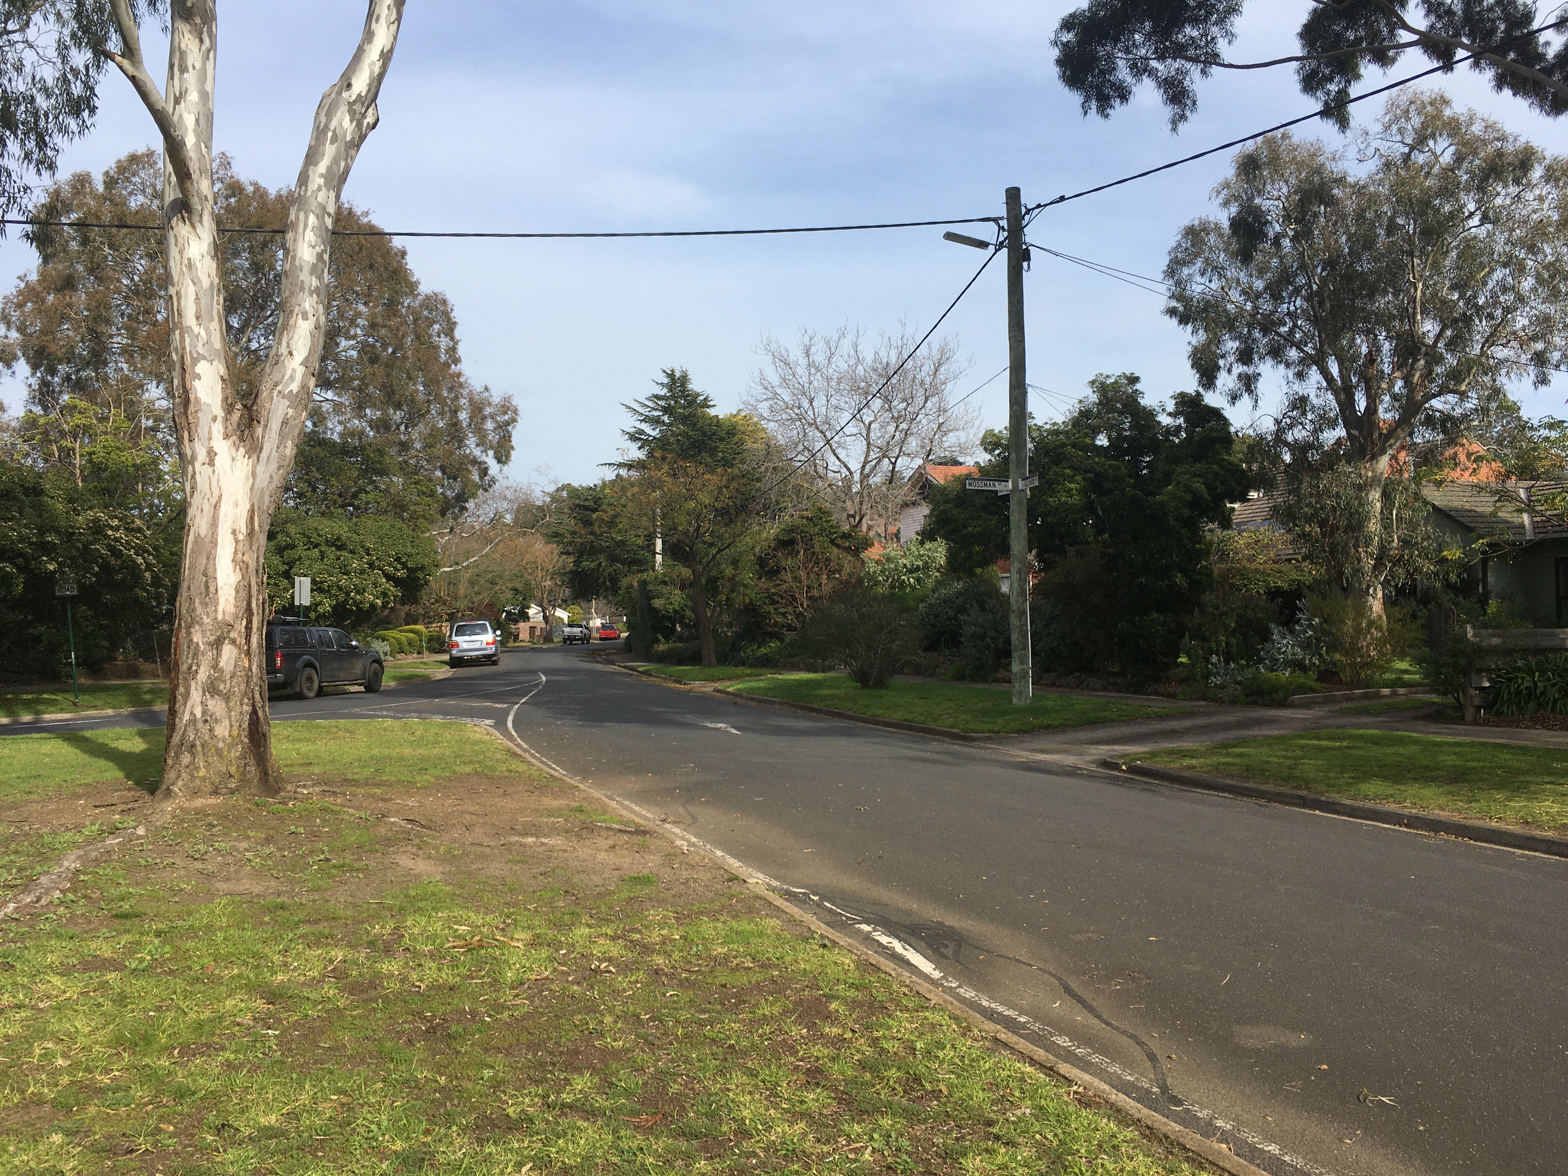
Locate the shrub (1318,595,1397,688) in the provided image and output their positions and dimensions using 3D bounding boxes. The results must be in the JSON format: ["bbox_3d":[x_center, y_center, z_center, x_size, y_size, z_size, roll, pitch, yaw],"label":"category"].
[{"bbox_3d":[10.441,0.985,24.000,1.420,1.700,1.400,-1,-2,24],"label":"shrub"}]

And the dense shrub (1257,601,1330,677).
[{"bbox_3d":[9.505,0.948,24.500,1.280,1.450,1.250,-1,-2,21],"label":"dense shrub"}]

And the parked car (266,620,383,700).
[{"bbox_3d":[-12.150,1.820,33.600,1.880,1.860,5.250,-1,-2,12],"label":"parked car"}]

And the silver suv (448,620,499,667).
[{"bbox_3d":[-13.400,2.330,57.000,1.980,1.880,4.850,0,-2,-10],"label":"silver suv"}]

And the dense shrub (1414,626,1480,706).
[{"bbox_3d":[9.503,1.113,18.800,0.950,1.200,0.950,-1,-2,27],"label":"dense shrub"}]

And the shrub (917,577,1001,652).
[{"bbox_3d":[4.574,0.688,34.300,2.200,2.050,2.100,-1,-2,8],"label":"shrub"}]

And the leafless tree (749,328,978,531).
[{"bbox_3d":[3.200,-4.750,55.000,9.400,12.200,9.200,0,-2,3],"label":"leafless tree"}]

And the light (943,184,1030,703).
[{"bbox_3d":[3.620,-2.570,23.400,1.700,9.300,0.400,0,-2,-21],"label":"light"}]

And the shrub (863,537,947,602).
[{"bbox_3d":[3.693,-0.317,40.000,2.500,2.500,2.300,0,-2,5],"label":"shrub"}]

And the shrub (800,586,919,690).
[{"bbox_3d":[1.708,1.079,29.300,2.600,2.300,2.400,0,-2,3],"label":"shrub"}]

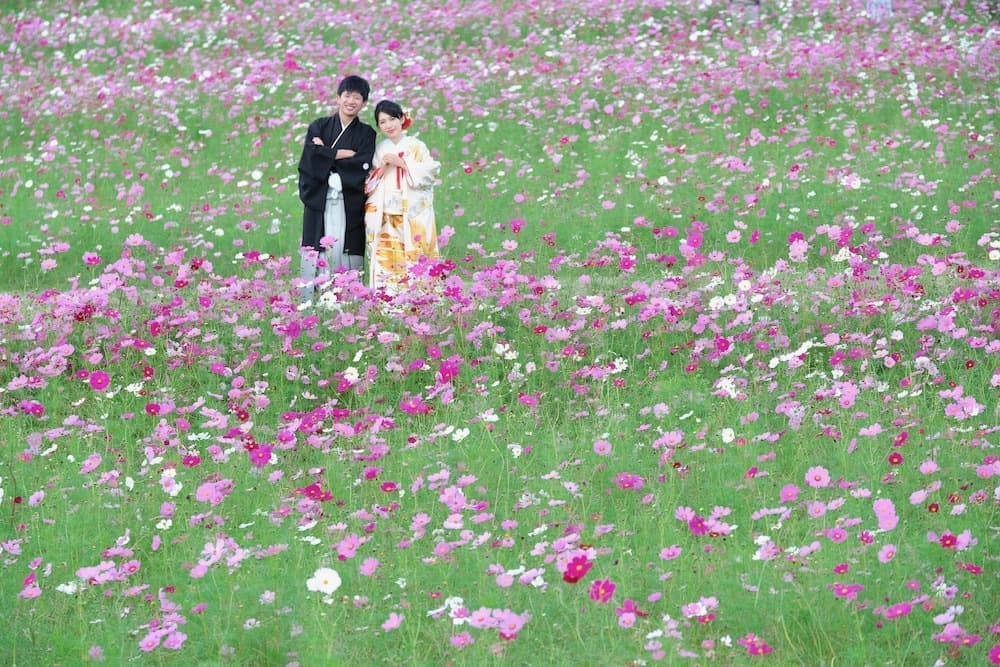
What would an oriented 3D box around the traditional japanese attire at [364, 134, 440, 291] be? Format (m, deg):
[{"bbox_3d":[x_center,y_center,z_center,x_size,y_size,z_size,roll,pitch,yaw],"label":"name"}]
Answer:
[{"bbox_3d":[-0.660,-0.704,39.500,0.515,1.314,0.430,1,4,7],"label":"traditional japanese attire"}]

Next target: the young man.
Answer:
[{"bbox_3d":[-1.100,-0.897,39.500,0.528,1.713,0.420,0,4,0],"label":"young man"}]

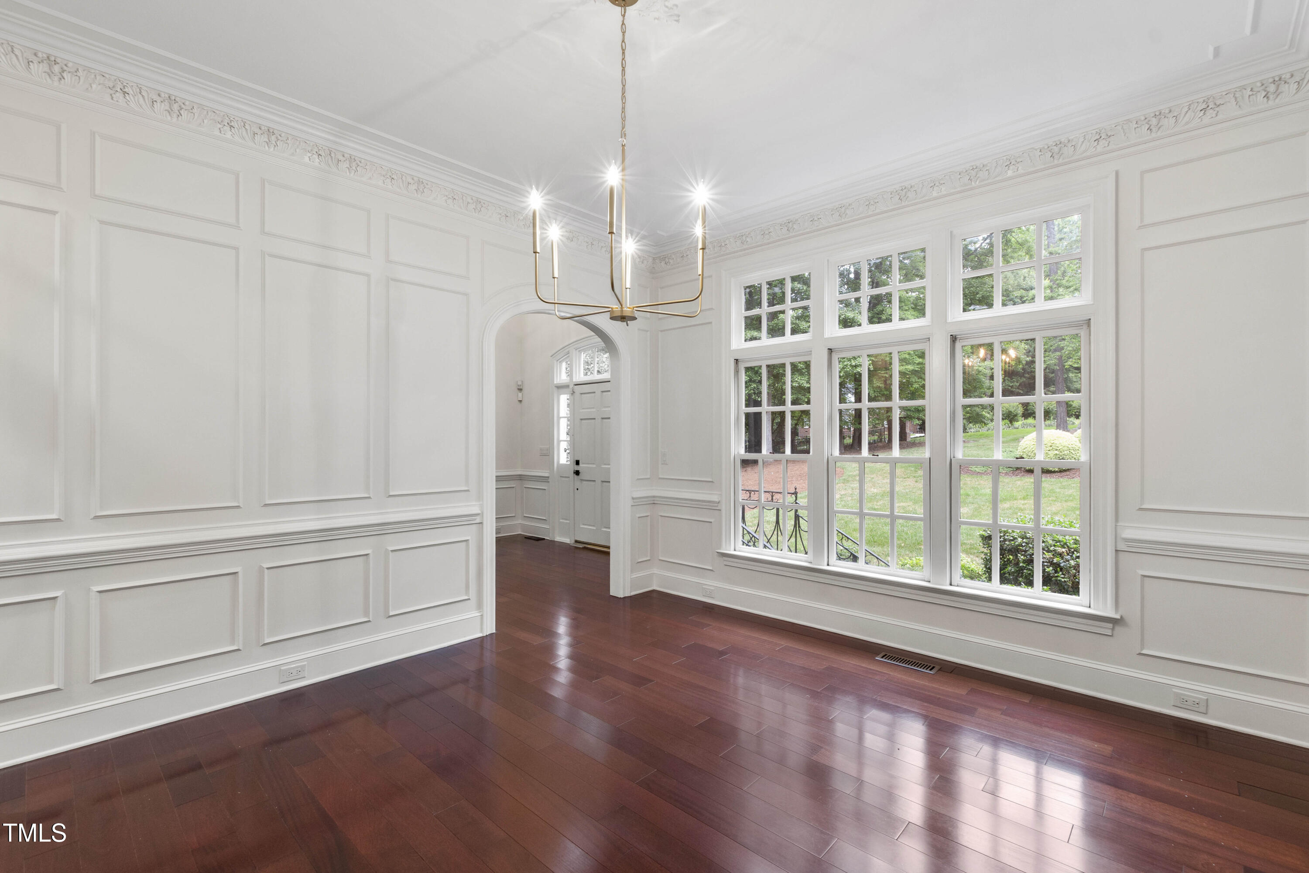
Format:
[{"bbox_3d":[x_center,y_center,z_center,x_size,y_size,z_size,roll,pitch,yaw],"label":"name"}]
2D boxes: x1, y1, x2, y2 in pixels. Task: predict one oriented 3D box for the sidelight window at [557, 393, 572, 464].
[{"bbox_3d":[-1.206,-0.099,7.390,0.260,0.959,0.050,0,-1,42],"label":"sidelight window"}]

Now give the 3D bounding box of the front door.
[{"bbox_3d":[-0.684,0.345,6.867,0.925,2.030,0.050,0,-1,42],"label":"front door"}]

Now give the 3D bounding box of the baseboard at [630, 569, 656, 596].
[{"bbox_3d":[-0.101,1.289,4.814,0.025,0.185,0.302,0,-1,44],"label":"baseboard"}]

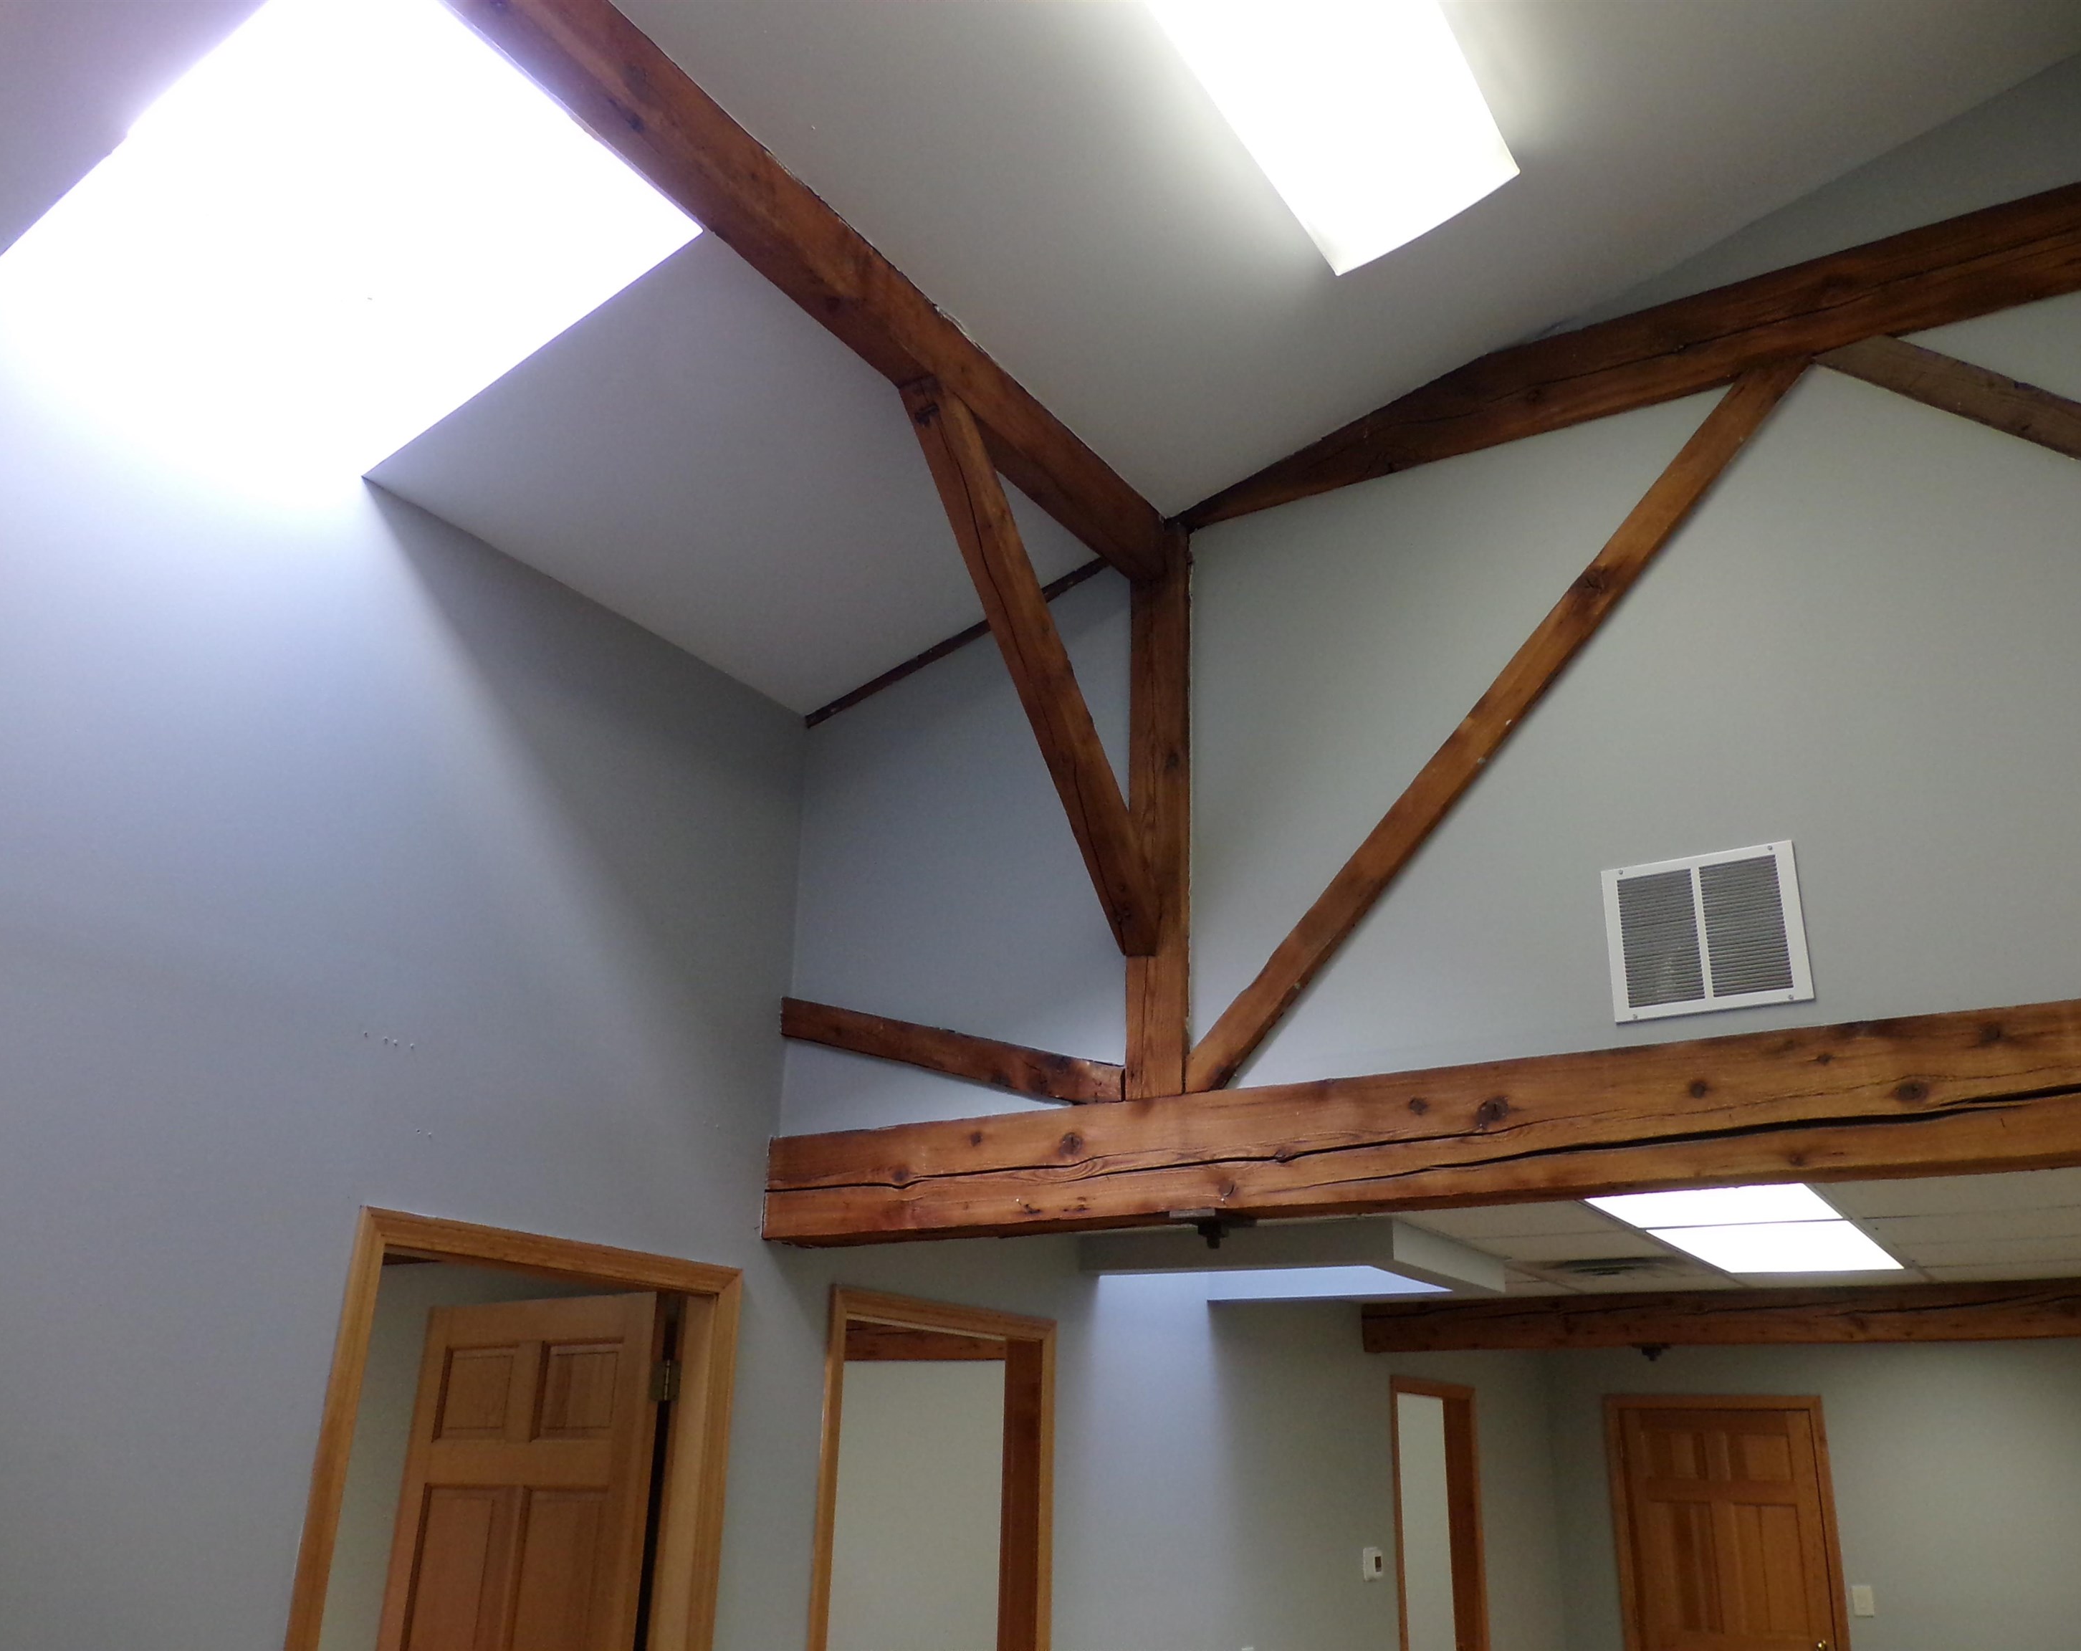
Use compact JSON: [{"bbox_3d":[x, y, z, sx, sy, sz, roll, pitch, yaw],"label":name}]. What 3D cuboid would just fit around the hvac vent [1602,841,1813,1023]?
[{"bbox_3d":[1.237,0.201,3.082,0.346,0.302,0.020,-12,-25,31],"label":"hvac vent"}]

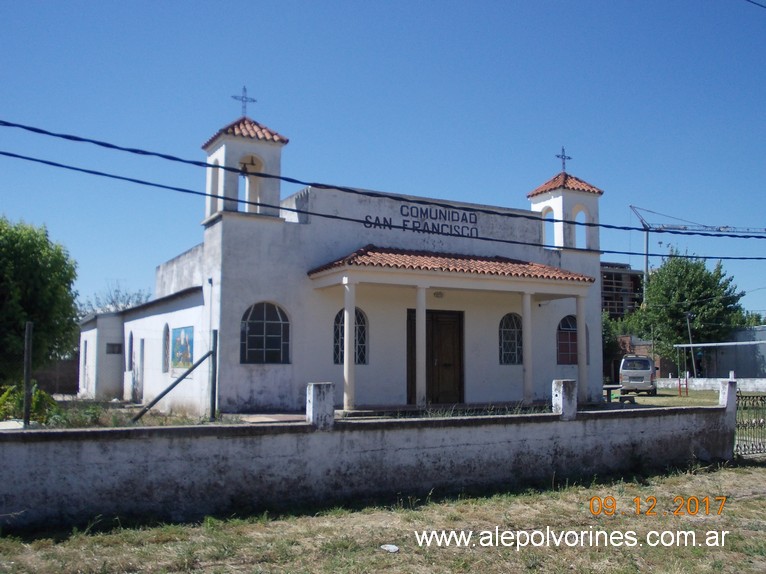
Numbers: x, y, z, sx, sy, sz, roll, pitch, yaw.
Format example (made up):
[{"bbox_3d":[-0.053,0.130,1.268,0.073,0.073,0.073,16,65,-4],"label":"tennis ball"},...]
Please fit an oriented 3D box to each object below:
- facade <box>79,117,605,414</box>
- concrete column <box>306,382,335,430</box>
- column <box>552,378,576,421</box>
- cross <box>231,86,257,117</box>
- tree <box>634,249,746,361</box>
[{"bbox_3d":[-1.688,0.075,27.030,12.485,7.227,15.730,3,-7,-29],"label":"facade"},{"bbox_3d":[-0.786,1.495,10.440,0.275,0.567,0.235,3,-7,-29],"label":"concrete column"},{"bbox_3d":[2.669,1.670,12.342,0.265,0.563,0.240,3,-7,-29],"label":"column"},{"bbox_3d":[-3.432,-4.585,20.788,0.682,0.772,0.080,3,-7,-29],"label":"cross"},{"bbox_3d":[20.286,1.832,56.000,7.237,8.794,6.939,3,-7,-29],"label":"tree"}]

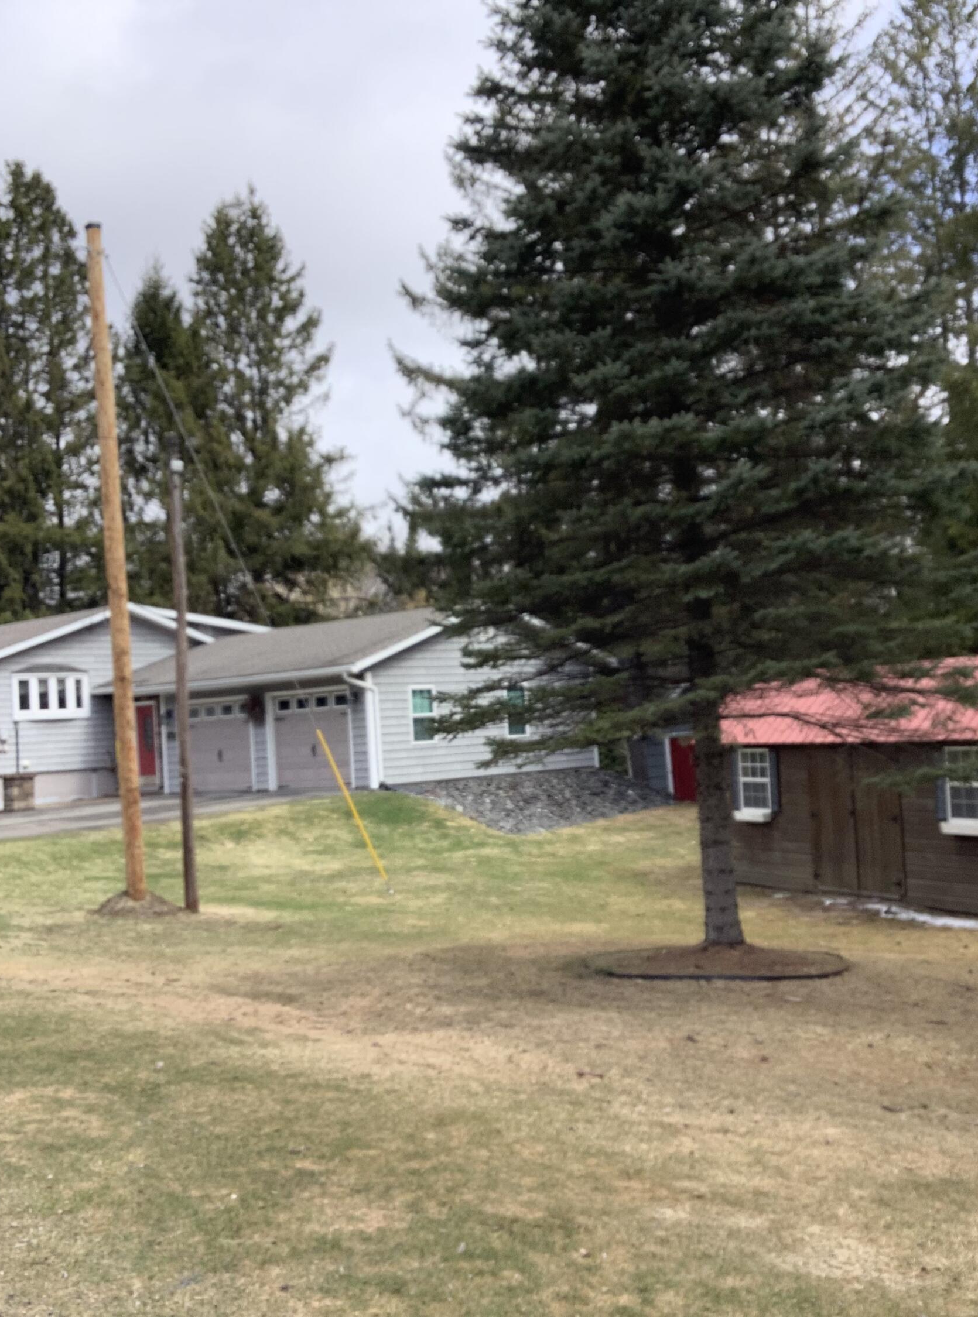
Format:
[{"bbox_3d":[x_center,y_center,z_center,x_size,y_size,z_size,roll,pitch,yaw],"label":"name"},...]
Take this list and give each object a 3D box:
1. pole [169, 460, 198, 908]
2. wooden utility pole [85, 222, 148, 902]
[{"bbox_3d":[-4.123,0.198,21.158,0.180,6.381,0.180,-3,-3,0],"label":"pole"},{"bbox_3d":[-5.040,-1.345,21.227,0.240,9.194,0.240,-4,-3,0],"label":"wooden utility pole"}]

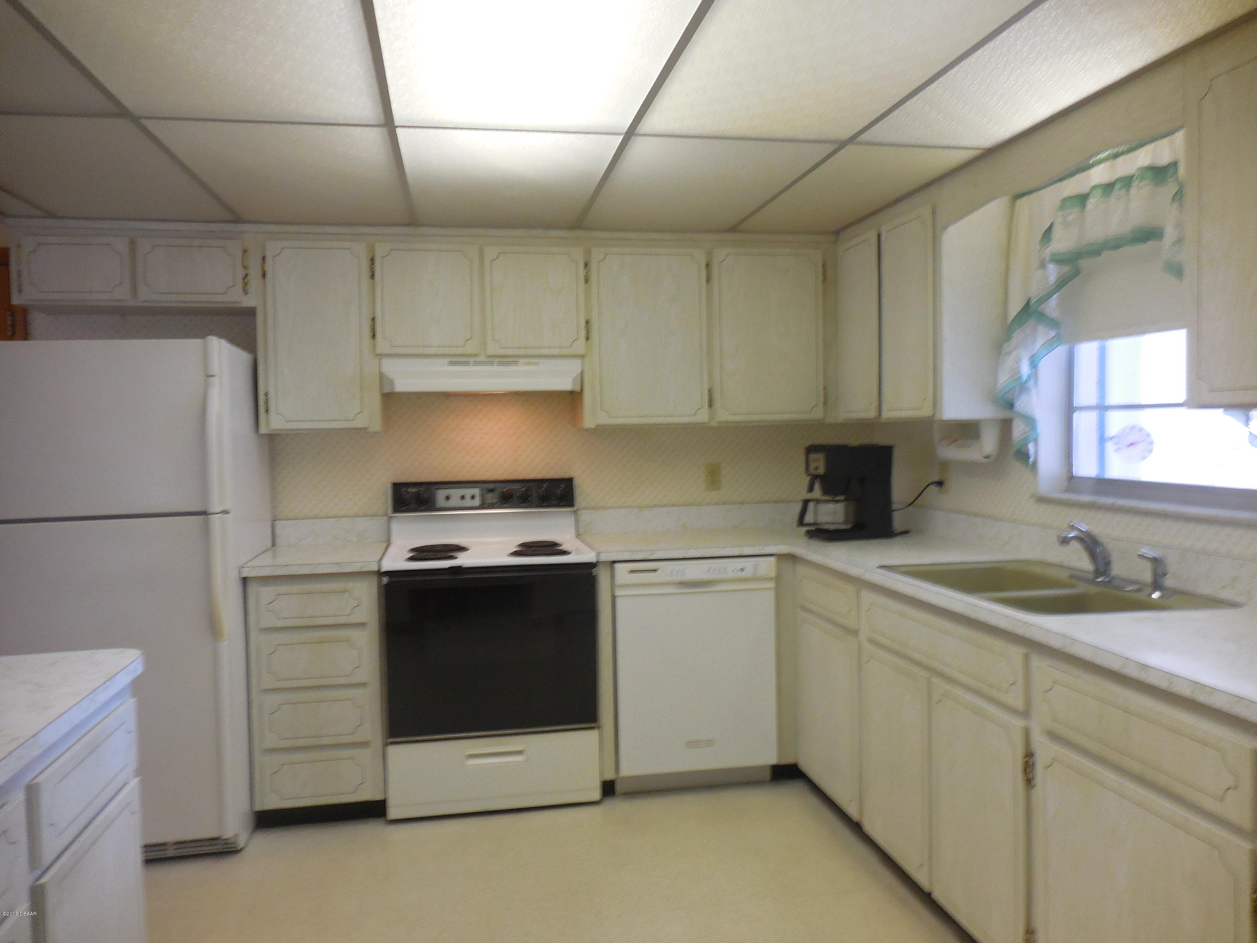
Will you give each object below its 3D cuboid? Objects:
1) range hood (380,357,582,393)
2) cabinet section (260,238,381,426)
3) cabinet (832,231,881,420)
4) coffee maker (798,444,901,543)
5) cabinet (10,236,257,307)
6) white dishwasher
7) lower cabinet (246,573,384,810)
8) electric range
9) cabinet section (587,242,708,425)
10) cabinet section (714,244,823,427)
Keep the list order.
[{"bbox_3d":[-0.568,-0.367,3.549,0.756,0.138,0.470,-2,2,-10],"label":"range hood"},{"bbox_3d":[-1.163,-0.504,3.526,0.411,0.708,0.330,-2,2,-10],"label":"cabinet section"},{"bbox_3d":[1.027,-0.557,3.541,0.326,0.712,0.385,-2,2,-10],"label":"cabinet"},{"bbox_3d":[0.842,0.080,3.580,0.345,0.365,0.180,-2,3,-18],"label":"coffee maker"},{"bbox_3d":[-1.784,-0.720,3.379,0.795,0.247,0.342,-2,2,-10],"label":"cabinet"},{"bbox_3d":[0.205,0.720,3.646,0.609,0.820,0.600,-2,2,-10],"label":"white dishwasher"},{"bbox_3d":[-1.127,0.747,3.419,0.435,0.815,0.610,-2,2,-10],"label":"lower cabinet"},{"bbox_3d":[-0.532,0.624,3.507,0.756,1.156,0.630,-2,2,-10],"label":"electric range"},{"bbox_3d":[0.050,-0.535,3.749,0.485,0.705,0.330,-2,2,-10],"label":"cabinet section"},{"bbox_3d":[0.539,-0.552,3.839,0.470,0.712,0.330,-2,2,-10],"label":"cabinet section"}]

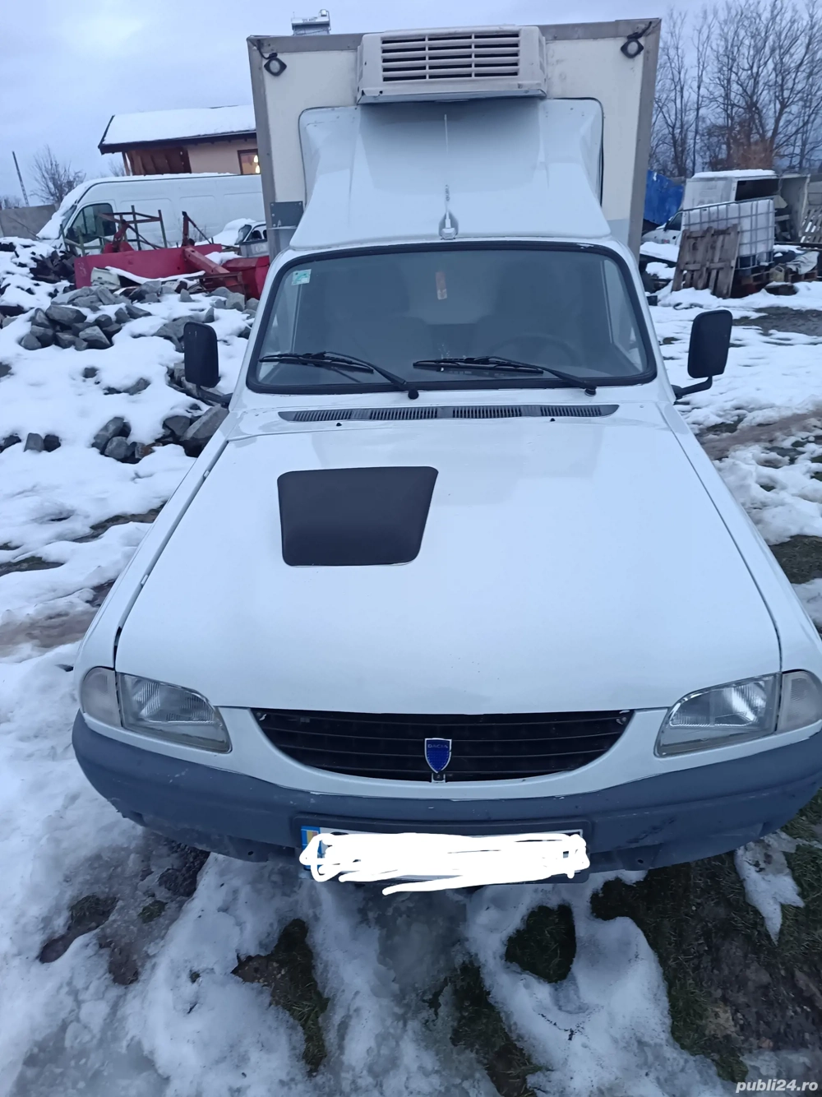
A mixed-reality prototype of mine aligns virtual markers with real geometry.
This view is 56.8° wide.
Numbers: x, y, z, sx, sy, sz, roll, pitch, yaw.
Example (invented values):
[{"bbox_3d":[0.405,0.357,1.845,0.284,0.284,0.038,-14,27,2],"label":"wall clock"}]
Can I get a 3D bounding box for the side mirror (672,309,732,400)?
[{"bbox_3d":[0.944,-0.628,2.460,0.180,0.290,0.090,-5,25,-6],"label":"side mirror"}]

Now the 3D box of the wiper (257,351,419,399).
[{"bbox_3d":[-0.239,-0.573,2.510,0.530,0.060,0.160,-1,70,3],"label":"wiper"}]

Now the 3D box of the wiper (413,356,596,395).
[{"bbox_3d":[0.305,-0.561,2.470,0.590,0.060,0.140,-1,70,3],"label":"wiper"}]

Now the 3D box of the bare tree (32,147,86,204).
[{"bbox_3d":[-14.041,-14.015,30.858,2.300,4.100,2.300,-2,25,3],"label":"bare tree"}]

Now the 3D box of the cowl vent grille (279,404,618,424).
[{"bbox_3d":[0.117,-0.420,2.360,1.050,0.028,0.085,-1,37,3],"label":"cowl vent grille"}]

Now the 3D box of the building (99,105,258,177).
[{"bbox_3d":[-5.951,-14.923,30.473,10.000,5.300,6.500,2,25,10],"label":"building"}]

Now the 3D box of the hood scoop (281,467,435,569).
[{"bbox_3d":[-0.131,-0.090,1.806,0.385,0.060,0.370,-1,36,3],"label":"hood scoop"}]

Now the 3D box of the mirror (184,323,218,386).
[{"bbox_3d":[-0.703,-0.661,2.577,0.125,0.210,0.065,9,26,15],"label":"mirror"}]

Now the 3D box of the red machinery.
[{"bbox_3d":[-4.093,-5.302,13.880,3.400,1.550,1.700,0,25,8],"label":"red machinery"}]

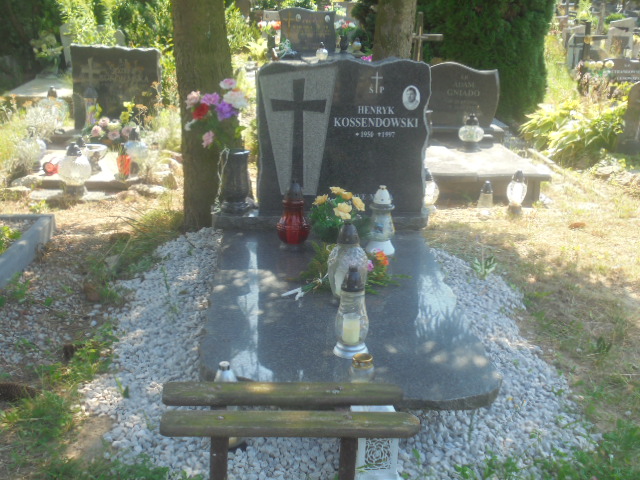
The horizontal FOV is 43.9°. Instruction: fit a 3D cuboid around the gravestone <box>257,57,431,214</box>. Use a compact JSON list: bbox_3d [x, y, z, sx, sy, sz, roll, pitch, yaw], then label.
[{"bbox_3d":[0.116,-0.500,3.853,0.830,0.759,0.080,0,18,-3],"label":"gravestone"}]

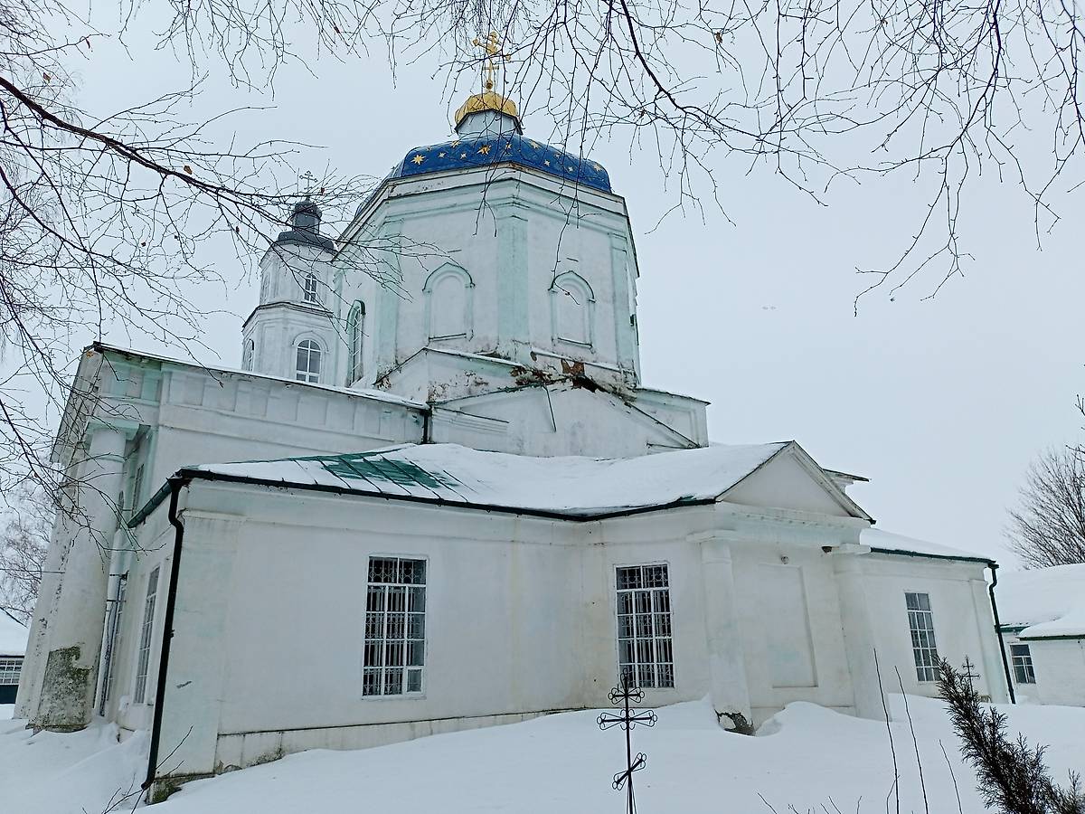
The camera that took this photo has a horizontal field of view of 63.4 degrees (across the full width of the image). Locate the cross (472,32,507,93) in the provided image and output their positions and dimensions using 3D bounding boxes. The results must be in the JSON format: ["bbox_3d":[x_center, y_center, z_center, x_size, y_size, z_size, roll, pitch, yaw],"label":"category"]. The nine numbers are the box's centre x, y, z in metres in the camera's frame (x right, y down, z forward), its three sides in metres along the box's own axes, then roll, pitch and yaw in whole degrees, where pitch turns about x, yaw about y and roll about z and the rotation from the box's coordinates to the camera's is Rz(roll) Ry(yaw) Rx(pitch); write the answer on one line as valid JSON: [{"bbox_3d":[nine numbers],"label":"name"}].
[{"bbox_3d":[-2.009,-13.096,33.296,1.661,2.741,0.250,11,-22,-32],"label":"cross"}]

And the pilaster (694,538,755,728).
[{"bbox_3d":[3.268,4.048,15.994,0.809,3.408,0.710,11,-22,-32],"label":"pilaster"}]

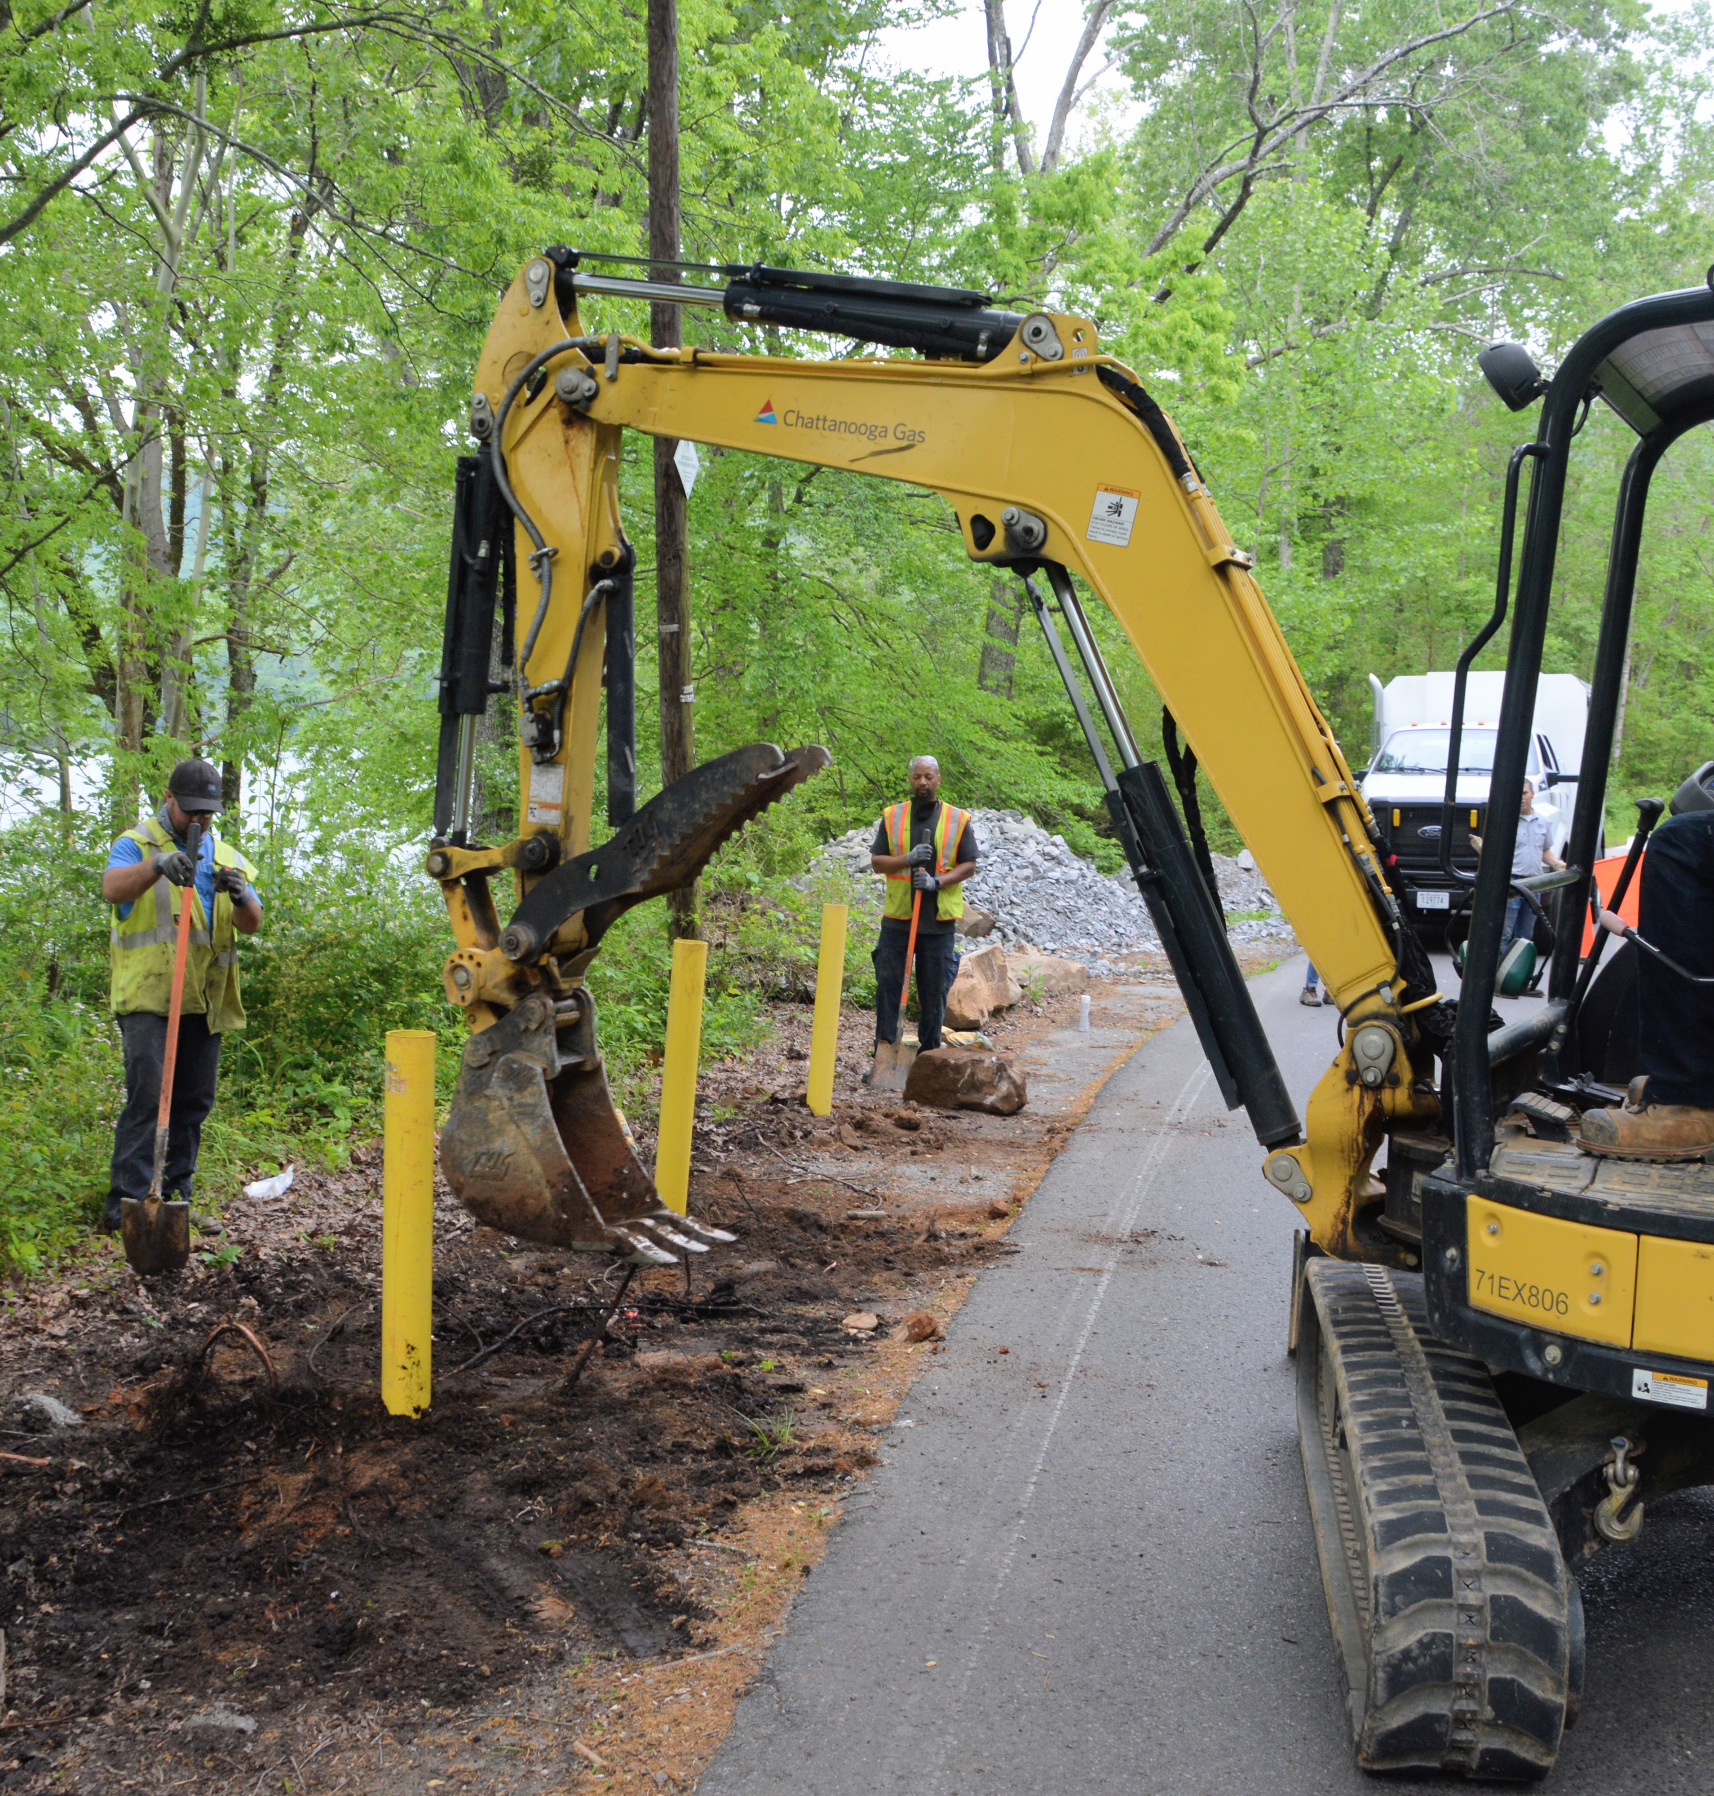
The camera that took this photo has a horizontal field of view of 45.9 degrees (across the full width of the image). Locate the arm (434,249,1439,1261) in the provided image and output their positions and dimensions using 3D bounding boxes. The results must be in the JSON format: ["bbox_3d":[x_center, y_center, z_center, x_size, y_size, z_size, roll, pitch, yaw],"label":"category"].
[{"bbox_3d":[0.123,-0.320,4.600,2.380,2.450,0.420,2,4,25],"label":"arm"}]

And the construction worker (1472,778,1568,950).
[{"bbox_3d":[5.140,-0.082,15.700,0.700,1.680,0.450,2,4,28],"label":"construction worker"}]

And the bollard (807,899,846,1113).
[{"bbox_3d":[-0.135,0.534,9.770,0.122,1.011,0.122,4,3,0],"label":"bollard"}]

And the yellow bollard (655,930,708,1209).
[{"bbox_3d":[-0.634,0.670,7.340,0.122,1.032,0.122,4,3,0],"label":"yellow bollard"}]

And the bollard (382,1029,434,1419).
[{"bbox_3d":[-1.119,0.815,5.041,0.122,0.973,0.122,1,3,0],"label":"bollard"}]

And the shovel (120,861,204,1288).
[{"bbox_3d":[-2.285,0.488,6.790,0.220,1.534,0.120,7,-16,-25],"label":"shovel"}]

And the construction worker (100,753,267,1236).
[{"bbox_3d":[-2.382,0.343,7.150,0.530,1.690,0.450,-2,4,-36],"label":"construction worker"}]

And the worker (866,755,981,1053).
[{"bbox_3d":[0.361,0.074,11.000,0.600,1.730,0.420,0,3,3],"label":"worker"}]

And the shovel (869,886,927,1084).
[{"bbox_3d":[0.291,0.314,10.610,0.220,1.394,0.120,7,-9,3],"label":"shovel"}]

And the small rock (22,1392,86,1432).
[{"bbox_3d":[-2.026,1.292,5.100,0.160,0.080,0.120,-1,4,-20],"label":"small rock"}]

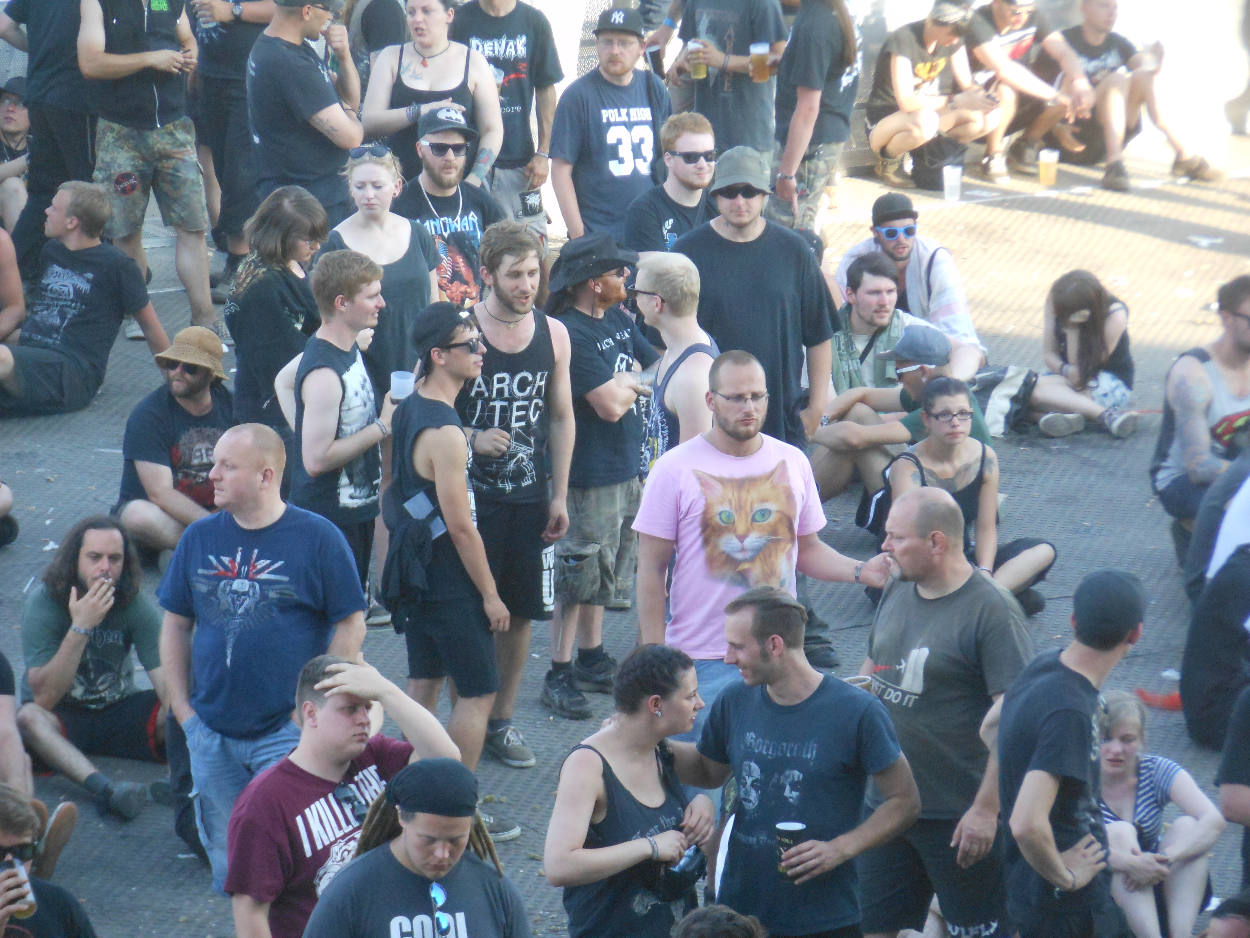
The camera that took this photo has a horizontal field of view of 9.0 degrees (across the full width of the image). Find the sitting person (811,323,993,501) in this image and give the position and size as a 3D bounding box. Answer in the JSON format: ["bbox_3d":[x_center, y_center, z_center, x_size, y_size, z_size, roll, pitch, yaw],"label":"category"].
[{"bbox_3d":[1.046,-0.186,30.212,0.760,0.770,0.520,-5,16,-23],"label":"sitting person"}]

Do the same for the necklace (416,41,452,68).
[{"bbox_3d":[-0.765,-1.673,31.627,0.150,0.115,0.140,3,15,8],"label":"necklace"}]

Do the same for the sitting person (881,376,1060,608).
[{"bbox_3d":[1.245,0.090,29.094,0.660,0.820,0.650,-2,15,-11],"label":"sitting person"}]

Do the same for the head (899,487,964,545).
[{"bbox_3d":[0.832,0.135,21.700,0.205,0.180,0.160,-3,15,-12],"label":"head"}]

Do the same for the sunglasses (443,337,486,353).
[{"bbox_3d":[-0.524,-0.381,24.728,0.150,0.050,0.145,-7,10,24],"label":"sunglasses"}]

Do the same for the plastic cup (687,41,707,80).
[{"bbox_3d":[0.284,-1.595,30.900,0.080,0.135,0.080,-4,14,1],"label":"plastic cup"}]

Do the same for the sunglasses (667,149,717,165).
[{"bbox_3d":[0.245,-1.128,28.600,0.147,0.050,0.150,-6,14,-24],"label":"sunglasses"}]

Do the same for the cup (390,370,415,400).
[{"bbox_3d":[-0.750,-0.271,26.630,0.083,0.115,0.083,7,17,-2],"label":"cup"}]

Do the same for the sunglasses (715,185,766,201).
[{"bbox_3d":[0.386,-0.932,26.400,0.148,0.050,0.150,0,14,-2],"label":"sunglasses"}]

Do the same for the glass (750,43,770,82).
[{"bbox_3d":[0.569,-1.721,33.500,0.084,0.152,0.084,0,12,0],"label":"glass"}]

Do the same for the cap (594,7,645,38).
[{"bbox_3d":[-0.021,-1.748,31.000,0.185,0.120,0.260,4,13,17],"label":"cap"}]

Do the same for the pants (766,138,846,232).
[{"bbox_3d":[0.696,-1.107,30.780,0.330,0.510,0.370,2,14,7],"label":"pants"}]

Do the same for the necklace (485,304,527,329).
[{"bbox_3d":[-0.404,-0.547,26.916,0.150,0.110,0.140,-1,15,-8],"label":"necklace"}]

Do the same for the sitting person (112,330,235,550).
[{"bbox_3d":[-1.591,-0.098,29.526,0.700,0.840,0.680,-5,16,-23],"label":"sitting person"}]

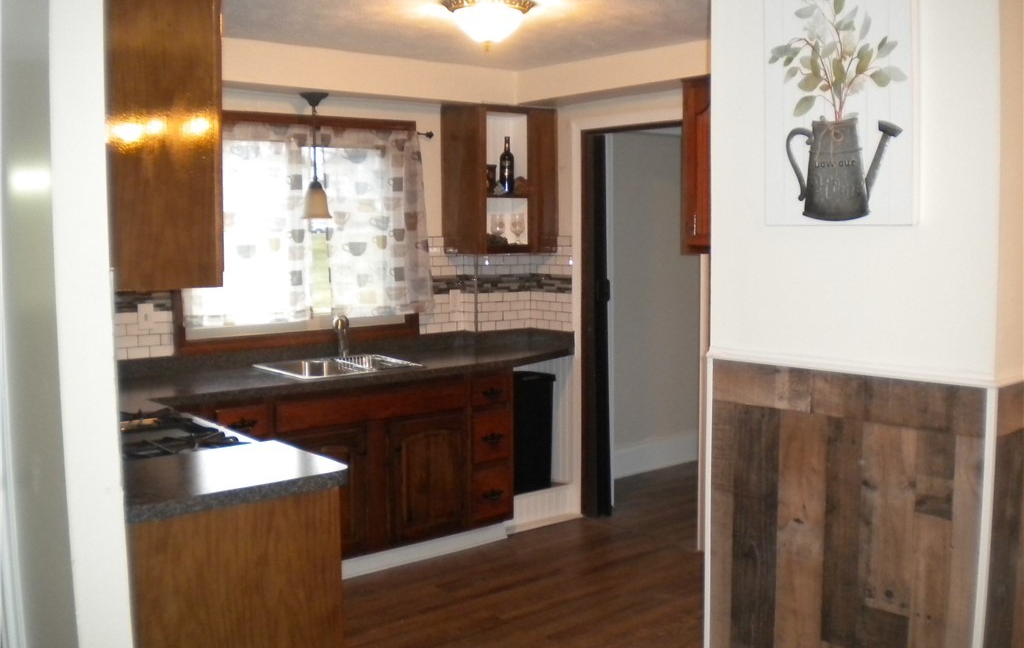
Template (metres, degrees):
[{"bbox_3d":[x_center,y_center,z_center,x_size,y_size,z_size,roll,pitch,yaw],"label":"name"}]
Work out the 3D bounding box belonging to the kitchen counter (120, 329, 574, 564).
[{"bbox_3d":[-0.879,0.607,4.848,2.990,0.980,0.635,-5,7,-39],"label":"kitchen counter"}]

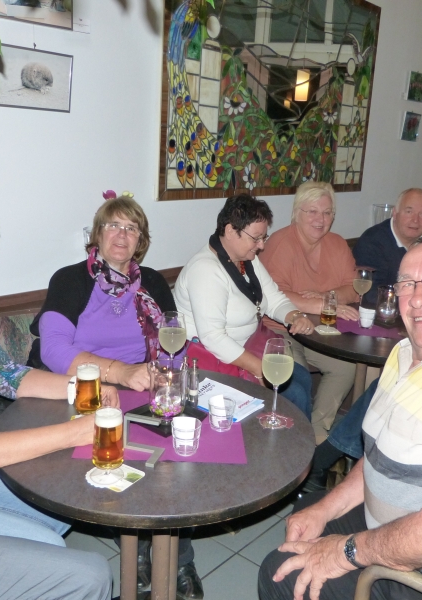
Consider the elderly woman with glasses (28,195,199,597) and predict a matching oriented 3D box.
[{"bbox_3d":[-0.306,0.285,2.051,0.530,1.250,0.800,-5,16,-27],"label":"elderly woman with glasses"}]

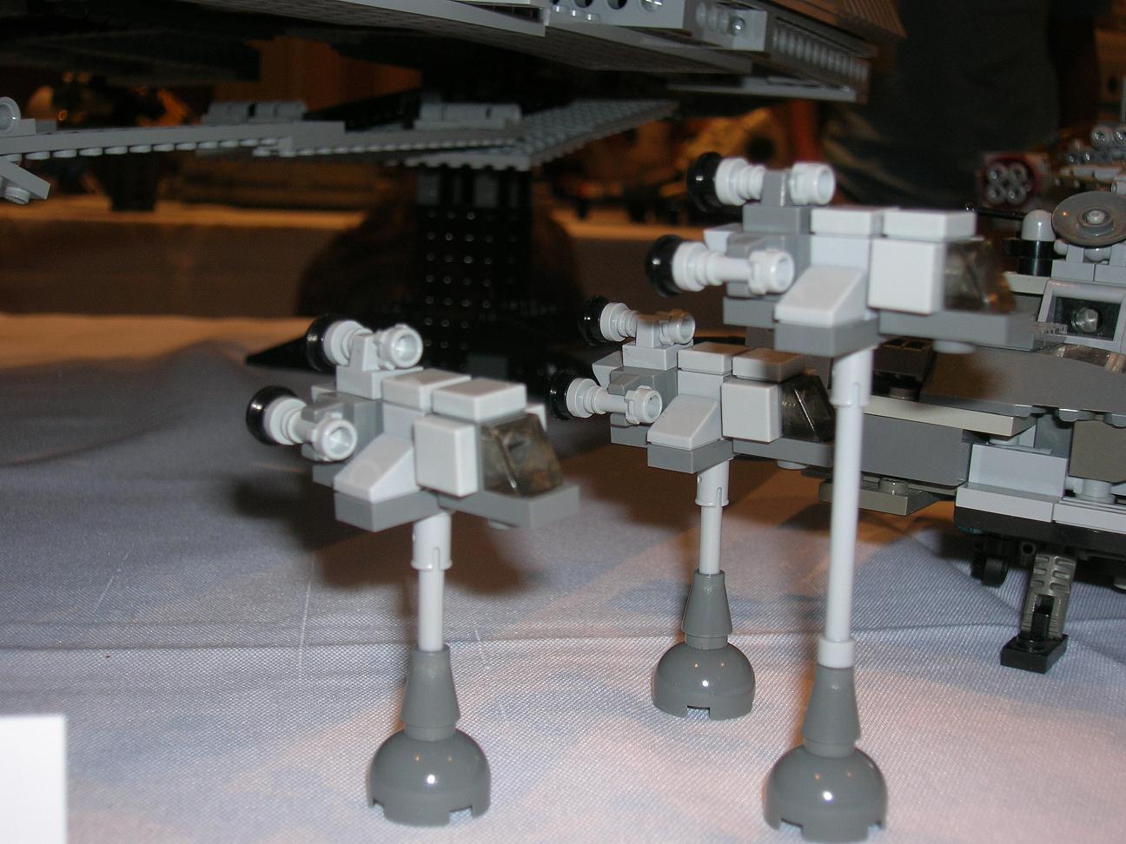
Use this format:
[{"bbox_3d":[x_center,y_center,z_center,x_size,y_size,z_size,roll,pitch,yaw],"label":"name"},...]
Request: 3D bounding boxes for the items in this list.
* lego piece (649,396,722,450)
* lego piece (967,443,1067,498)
[{"bbox_3d":[0.018,0.000,0.222,0.008,0.006,0.008,9,16,38],"label":"lego piece"},{"bbox_3d":[0.075,0.008,0.246,0.016,0.006,0.004,10,14,36],"label":"lego piece"}]

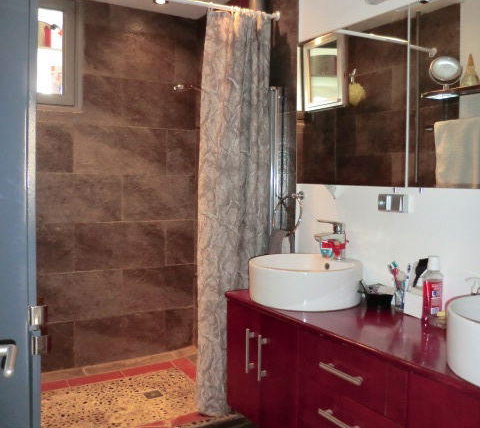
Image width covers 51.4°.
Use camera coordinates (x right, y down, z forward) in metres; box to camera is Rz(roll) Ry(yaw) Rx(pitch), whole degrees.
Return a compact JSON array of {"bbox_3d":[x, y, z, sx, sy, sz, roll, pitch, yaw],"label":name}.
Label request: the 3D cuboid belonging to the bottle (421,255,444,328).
[{"bbox_3d":[0.629,0.252,1.626,0.073,0.217,0.047,-1,4,-18],"label":"bottle"}]

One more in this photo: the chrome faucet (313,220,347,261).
[{"bbox_3d":[0.366,0.108,2.021,0.147,0.160,0.048,-2,5,-30],"label":"chrome faucet"}]

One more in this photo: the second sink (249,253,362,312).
[{"bbox_3d":[0.257,0.262,1.976,0.444,0.142,0.444,0,4,0],"label":"second sink"}]

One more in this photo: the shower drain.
[{"bbox_3d":[-0.467,0.977,2.697,0.088,0.010,0.088,-2,5,-30],"label":"shower drain"}]

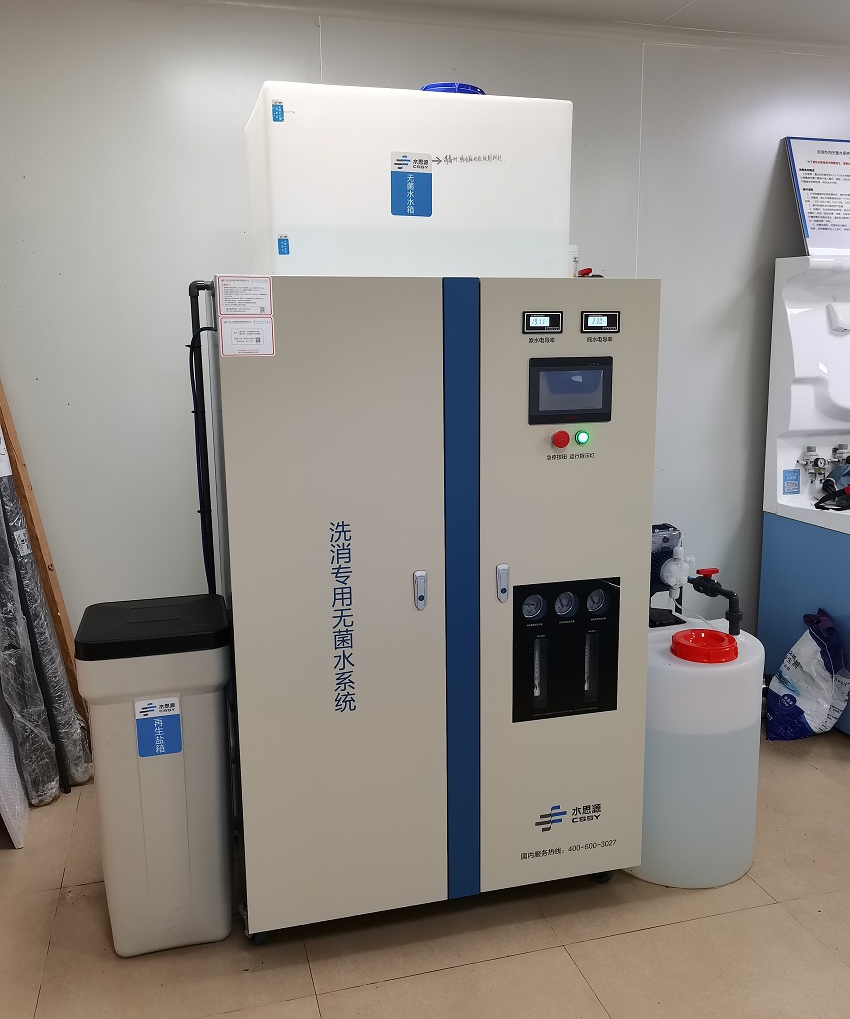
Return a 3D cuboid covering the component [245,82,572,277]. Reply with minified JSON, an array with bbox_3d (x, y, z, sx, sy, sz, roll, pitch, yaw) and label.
[{"bbox_3d":[-0.052,-0.777,2.188,0.705,0.450,0.415,-3,11,-15],"label":"component"}]

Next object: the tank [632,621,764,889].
[{"bbox_3d":[0.716,0.645,2.512,0.445,0.660,0.445,-3,11,-15],"label":"tank"}]

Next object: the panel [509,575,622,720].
[{"bbox_3d":[0.340,0.337,2.116,0.273,0.337,0.020,-3,11,-15],"label":"panel"}]

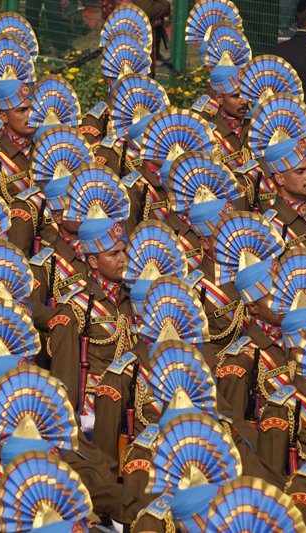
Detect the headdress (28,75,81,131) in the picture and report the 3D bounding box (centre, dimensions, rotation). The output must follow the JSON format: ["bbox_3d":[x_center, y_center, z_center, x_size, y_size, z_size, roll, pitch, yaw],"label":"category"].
[{"bbox_3d":[-0.473,-0.721,22.128,0.360,0.390,0.230,-10,15,-42],"label":"headdress"}]

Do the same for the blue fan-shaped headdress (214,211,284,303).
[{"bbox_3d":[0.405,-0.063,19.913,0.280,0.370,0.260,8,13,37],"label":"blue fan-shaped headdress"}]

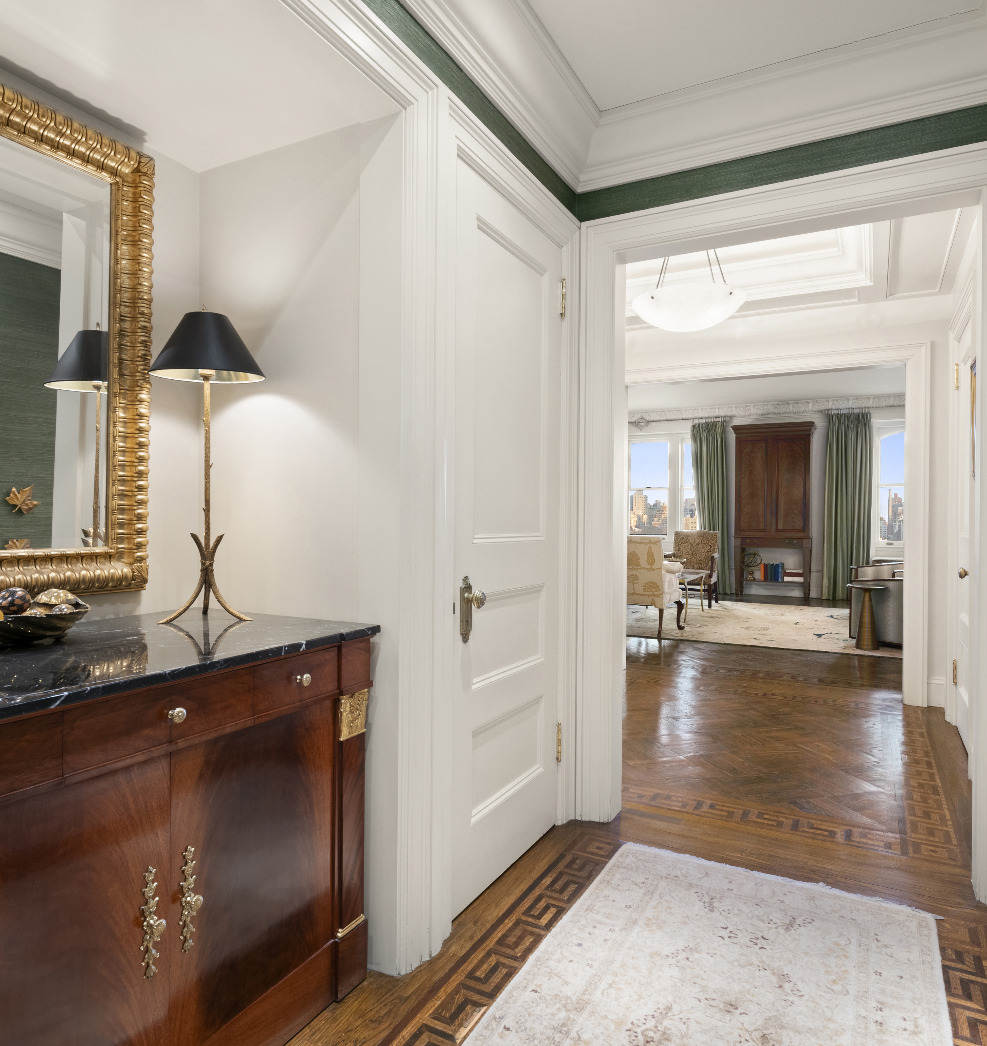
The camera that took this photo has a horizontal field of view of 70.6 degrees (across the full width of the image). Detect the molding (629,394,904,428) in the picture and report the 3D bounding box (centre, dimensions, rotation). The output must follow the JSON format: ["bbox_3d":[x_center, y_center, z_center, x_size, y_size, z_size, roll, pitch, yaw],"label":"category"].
[{"bbox_3d":[4.112,-1.827,11.034,4.300,0.160,0.140,1,0,29],"label":"molding"}]

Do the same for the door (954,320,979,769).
[{"bbox_3d":[2.511,0.054,3.666,0.050,2.220,0.840,1,0,29],"label":"door"}]

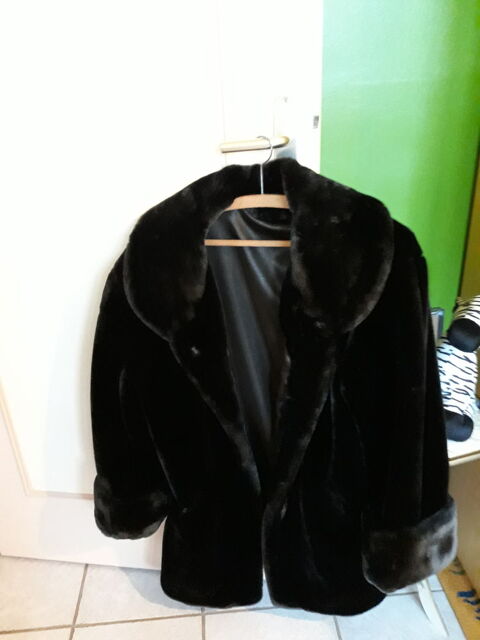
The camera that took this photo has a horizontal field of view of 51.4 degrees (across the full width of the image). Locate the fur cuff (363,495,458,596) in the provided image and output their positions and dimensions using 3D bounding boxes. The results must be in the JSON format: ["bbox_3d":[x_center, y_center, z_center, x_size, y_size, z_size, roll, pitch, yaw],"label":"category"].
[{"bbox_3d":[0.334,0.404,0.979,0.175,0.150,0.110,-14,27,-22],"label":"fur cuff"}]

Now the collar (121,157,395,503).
[{"bbox_3d":[0.030,0.036,0.842,0.415,0.585,0.170,2,26,11],"label":"collar"}]

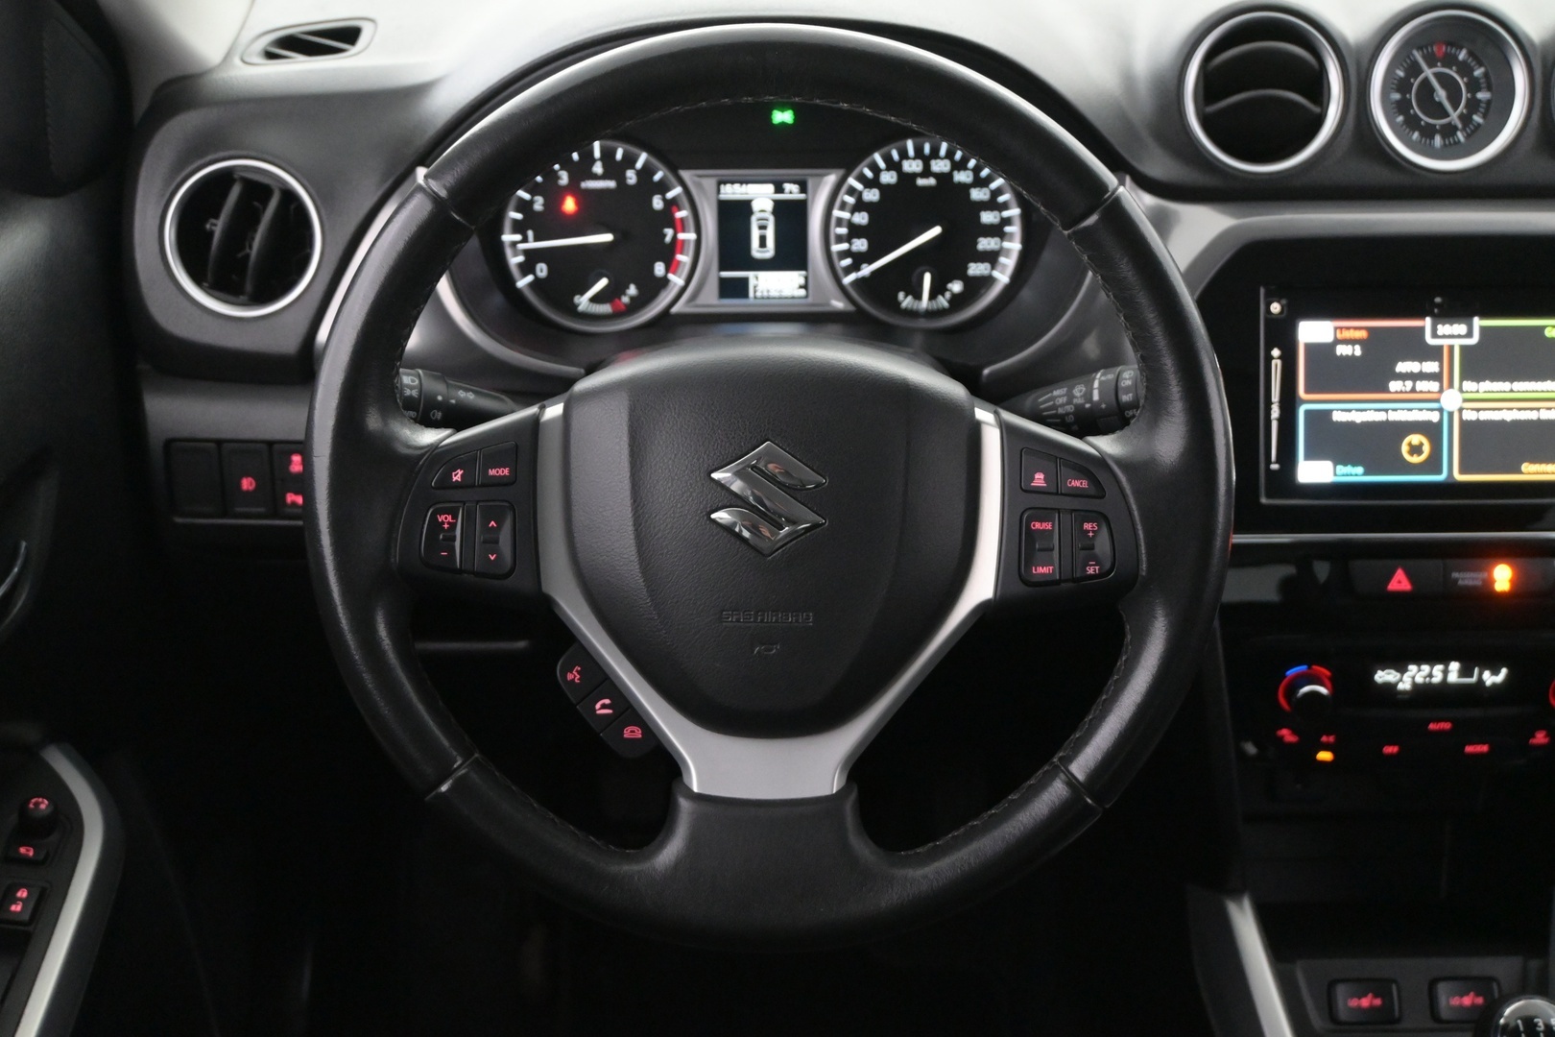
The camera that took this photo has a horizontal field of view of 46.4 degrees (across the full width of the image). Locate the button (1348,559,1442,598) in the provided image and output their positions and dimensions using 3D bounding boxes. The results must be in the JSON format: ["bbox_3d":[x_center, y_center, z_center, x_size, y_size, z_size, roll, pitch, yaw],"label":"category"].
[{"bbox_3d":[0.314,0.031,0.920,0.047,0.020,0.012,0,-3,0],"label":"button"}]

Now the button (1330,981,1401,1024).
[{"bbox_3d":[0.304,0.252,0.944,0.037,0.022,0.010,0,-22,0],"label":"button"}]

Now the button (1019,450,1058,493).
[{"bbox_3d":[0.106,-0.019,0.741,0.015,0.018,0.008,0,-6,0],"label":"button"}]

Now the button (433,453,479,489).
[{"bbox_3d":[-0.130,-0.019,0.735,0.019,0.015,0.008,0,-7,0],"label":"button"}]

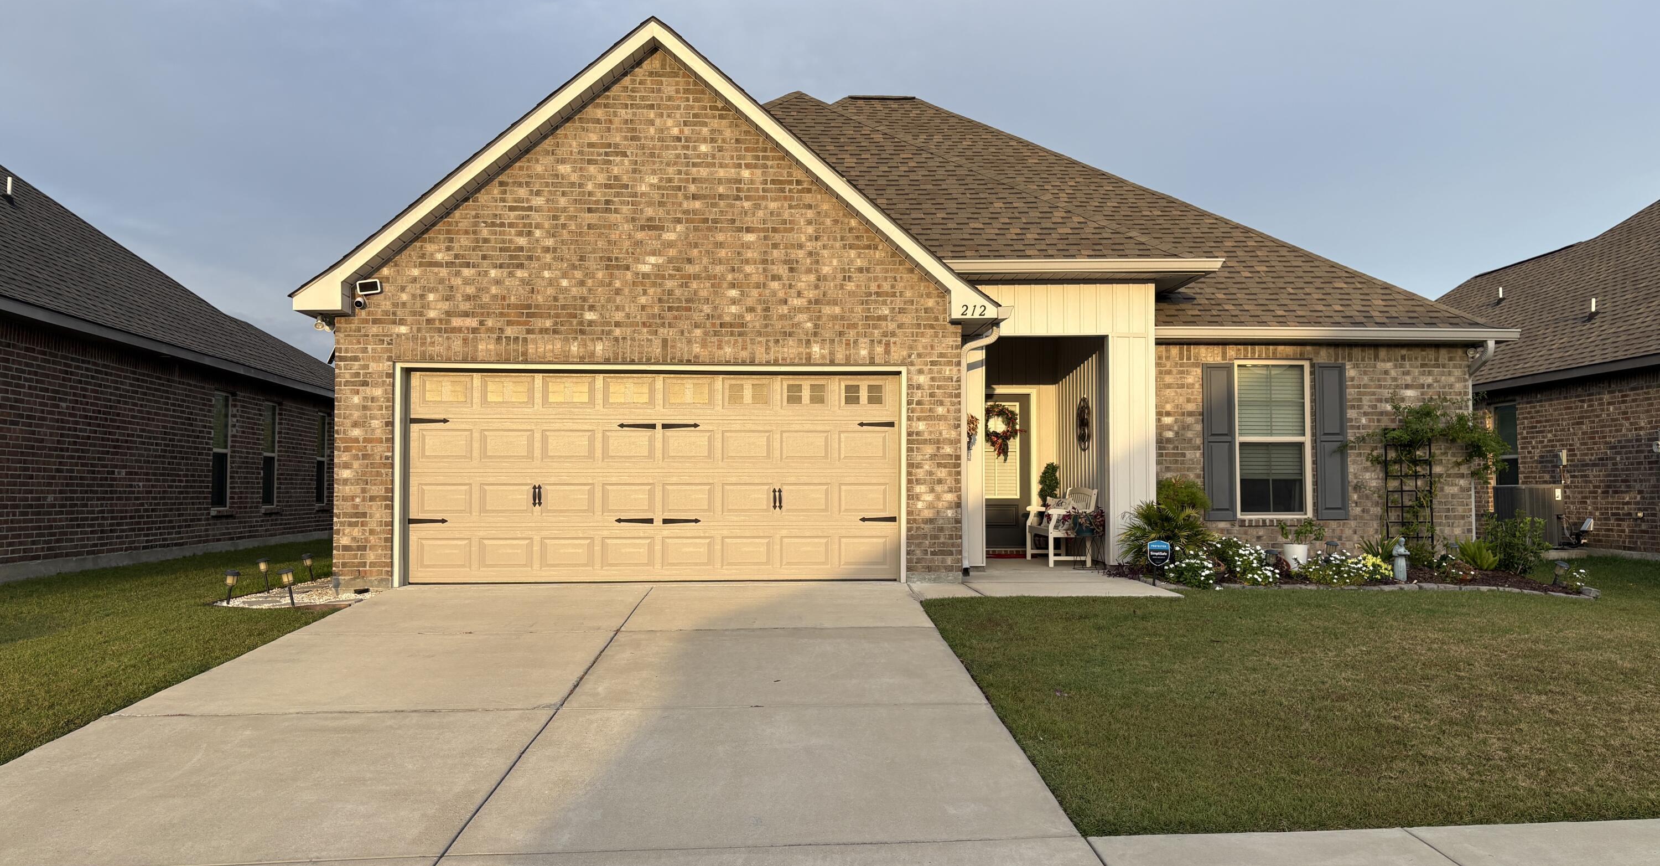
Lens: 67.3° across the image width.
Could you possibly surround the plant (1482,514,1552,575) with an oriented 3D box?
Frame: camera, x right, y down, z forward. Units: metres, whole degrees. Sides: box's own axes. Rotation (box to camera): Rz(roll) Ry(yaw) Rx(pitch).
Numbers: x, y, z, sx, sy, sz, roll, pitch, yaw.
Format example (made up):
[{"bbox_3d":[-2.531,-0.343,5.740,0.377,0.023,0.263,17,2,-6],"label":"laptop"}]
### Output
[{"bbox_3d":[7.760,1.245,14.081,0.720,0.690,0.680,0,-3,-6],"label":"plant"}]

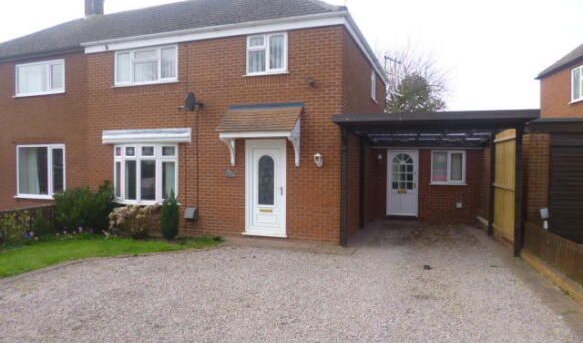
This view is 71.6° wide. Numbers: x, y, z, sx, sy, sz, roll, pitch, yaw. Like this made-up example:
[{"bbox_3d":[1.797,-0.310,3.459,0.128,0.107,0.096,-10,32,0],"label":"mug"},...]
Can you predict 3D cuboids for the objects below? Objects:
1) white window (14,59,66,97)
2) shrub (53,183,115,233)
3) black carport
[{"bbox_3d":[-7.146,-2.631,11.495,1.900,0.920,0.100,1,2,20],"label":"white window"},{"bbox_3d":[-5.235,0.923,10.219,1.420,1.200,1.120,1,2,20],"label":"shrub"},{"bbox_3d":[3.350,0.215,9.988,3.700,2.650,5.000,0,-1,18],"label":"black carport"}]

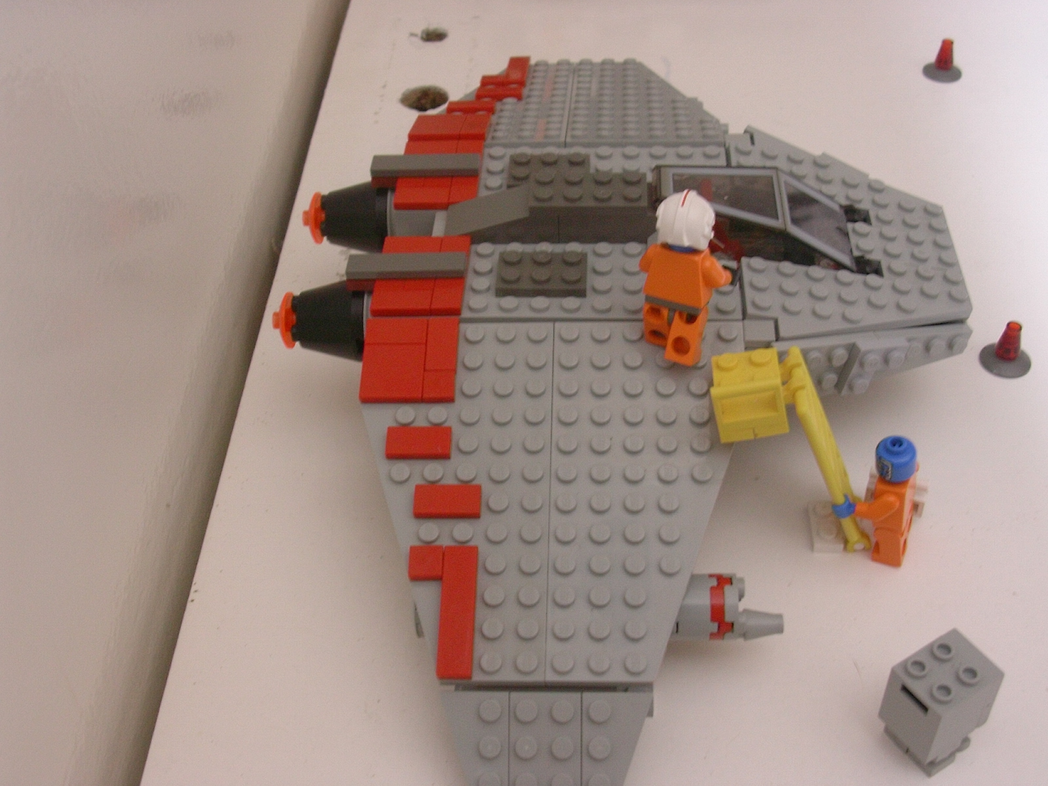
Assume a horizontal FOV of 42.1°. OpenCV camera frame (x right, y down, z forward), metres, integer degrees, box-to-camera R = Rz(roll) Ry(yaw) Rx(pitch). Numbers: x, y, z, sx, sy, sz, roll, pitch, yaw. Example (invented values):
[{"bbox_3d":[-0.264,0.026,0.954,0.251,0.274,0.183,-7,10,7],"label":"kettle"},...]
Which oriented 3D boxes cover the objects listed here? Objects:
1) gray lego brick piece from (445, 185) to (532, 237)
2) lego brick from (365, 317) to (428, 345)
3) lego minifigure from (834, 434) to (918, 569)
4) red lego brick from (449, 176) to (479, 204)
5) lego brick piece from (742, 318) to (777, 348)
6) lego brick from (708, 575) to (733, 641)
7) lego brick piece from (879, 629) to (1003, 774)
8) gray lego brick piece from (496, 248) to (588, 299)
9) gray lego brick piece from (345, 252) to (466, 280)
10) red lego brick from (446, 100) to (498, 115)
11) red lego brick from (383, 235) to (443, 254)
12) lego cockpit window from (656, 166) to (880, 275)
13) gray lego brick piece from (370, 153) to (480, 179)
[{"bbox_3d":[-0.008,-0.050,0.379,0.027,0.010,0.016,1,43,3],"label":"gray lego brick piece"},{"bbox_3d":[-0.032,-0.015,0.349,0.016,0.003,0.008,0,57,4],"label":"lego brick"},{"bbox_3d":[0.093,0.026,0.358,0.019,0.040,0.019,10,45,14],"label":"lego minifigure"},{"bbox_3d":[-0.017,-0.058,0.394,0.008,0.003,0.016,0,42,4],"label":"red lego brick"},{"bbox_3d":[0.060,-0.015,0.347,0.008,0.003,0.008,1,43,3],"label":"lego brick piece"},{"bbox_3d":[0.047,0.052,0.333,0.005,0.016,0.016,0,42,4],"label":"lego brick"},{"bbox_3d":[0.099,0.073,0.324,0.020,0.026,0.016,-25,49,-22],"label":"lego brick piece"},{"bbox_3d":[0.005,-0.032,0.362,0.024,0.005,0.016,0,42,4],"label":"gray lego brick piece"},{"bbox_3d":[-0.031,-0.034,0.362,0.032,0.003,0.008,1,43,3],"label":"gray lego brick piece"},{"bbox_3d":[-0.017,-0.093,0.446,0.016,0.003,0.008,0,27,4],"label":"red lego brick"},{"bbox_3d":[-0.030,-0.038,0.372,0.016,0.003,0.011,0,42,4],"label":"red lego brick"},{"bbox_3d":[0.064,-0.050,0.375,0.058,0.018,0.032,4,43,0],"label":"lego cockpit window"},{"bbox_3d":[-0.029,-0.066,0.397,0.032,0.003,0.008,1,43,3],"label":"gray lego brick piece"}]

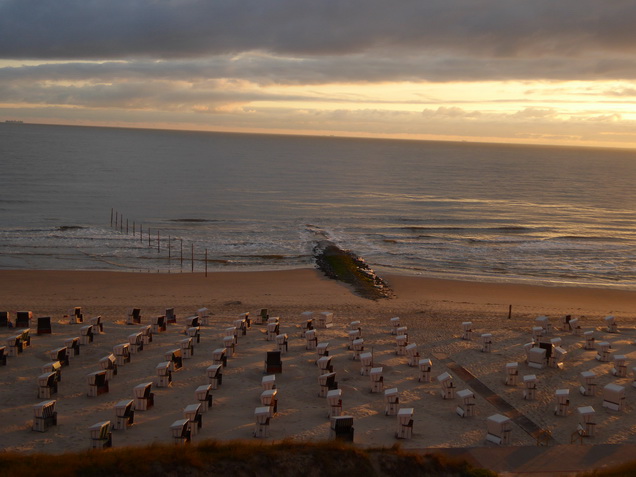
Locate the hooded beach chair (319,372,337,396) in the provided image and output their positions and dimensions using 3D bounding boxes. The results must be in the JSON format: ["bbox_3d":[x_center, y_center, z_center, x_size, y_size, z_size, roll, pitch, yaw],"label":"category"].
[{"bbox_3d":[0.845,10.850,60.033,0.950,1.570,1.170,7,9,32],"label":"hooded beach chair"}]

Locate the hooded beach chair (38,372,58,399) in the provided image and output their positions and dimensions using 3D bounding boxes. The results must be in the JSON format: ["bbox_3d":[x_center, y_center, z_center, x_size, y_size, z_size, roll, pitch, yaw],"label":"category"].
[{"bbox_3d":[-19.747,10.758,59.258,0.970,1.600,1.200,3,7,6],"label":"hooded beach chair"}]

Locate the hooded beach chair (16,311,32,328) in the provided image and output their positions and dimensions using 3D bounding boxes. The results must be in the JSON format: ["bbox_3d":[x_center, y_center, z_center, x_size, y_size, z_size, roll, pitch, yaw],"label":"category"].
[{"bbox_3d":[-29.993,8.161,82.548,1.210,1.620,0.956,3,7,2],"label":"hooded beach chair"}]

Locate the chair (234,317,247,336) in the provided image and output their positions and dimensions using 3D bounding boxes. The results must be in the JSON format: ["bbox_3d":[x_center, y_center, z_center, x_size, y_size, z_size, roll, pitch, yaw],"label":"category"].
[{"bbox_3d":[-7.682,8.883,79.979,0.950,1.600,1.200,4,8,14],"label":"chair"}]

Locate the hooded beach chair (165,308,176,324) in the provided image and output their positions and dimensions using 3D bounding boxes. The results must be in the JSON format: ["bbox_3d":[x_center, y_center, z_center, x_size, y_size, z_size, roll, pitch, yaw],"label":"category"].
[{"bbox_3d":[-16.029,8.245,87.049,1.220,1.590,0.930,-4,10,-40],"label":"hooded beach chair"}]

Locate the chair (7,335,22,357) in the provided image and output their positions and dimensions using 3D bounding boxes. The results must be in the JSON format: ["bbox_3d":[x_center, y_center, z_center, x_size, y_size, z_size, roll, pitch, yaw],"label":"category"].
[{"bbox_3d":[-26.780,9.413,71.469,1.000,1.650,1.170,3,7,6],"label":"chair"}]

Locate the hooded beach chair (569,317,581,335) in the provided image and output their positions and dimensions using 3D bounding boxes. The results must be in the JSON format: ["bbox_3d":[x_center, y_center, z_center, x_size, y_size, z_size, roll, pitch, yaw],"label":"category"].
[{"bbox_3d":[28.275,9.684,88.639,1.054,1.620,1.210,5,8,18],"label":"hooded beach chair"}]

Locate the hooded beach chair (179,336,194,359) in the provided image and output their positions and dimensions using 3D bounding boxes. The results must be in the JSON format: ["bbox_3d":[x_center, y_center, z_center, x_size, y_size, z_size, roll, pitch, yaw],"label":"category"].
[{"bbox_3d":[-10.953,9.136,67.777,0.950,1.600,1.200,3,7,5],"label":"hooded beach chair"}]

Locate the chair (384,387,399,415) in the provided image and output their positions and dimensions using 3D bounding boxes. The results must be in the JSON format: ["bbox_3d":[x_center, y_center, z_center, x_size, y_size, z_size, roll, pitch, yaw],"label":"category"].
[{"bbox_3d":[5.347,11.873,58.482,0.970,1.600,1.200,3,7,3],"label":"chair"}]

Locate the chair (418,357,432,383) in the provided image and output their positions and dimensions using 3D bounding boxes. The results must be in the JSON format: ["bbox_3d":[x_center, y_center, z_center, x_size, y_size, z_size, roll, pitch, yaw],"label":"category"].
[{"bbox_3d":[9.046,11.094,67.911,0.970,1.600,1.200,3,7,5],"label":"chair"}]

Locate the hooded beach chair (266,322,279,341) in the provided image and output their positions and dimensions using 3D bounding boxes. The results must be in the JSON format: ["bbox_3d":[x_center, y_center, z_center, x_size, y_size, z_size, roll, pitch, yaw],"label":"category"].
[{"bbox_3d":[-4.539,9.404,82.065,1.000,1.650,1.170,3,7,6],"label":"hooded beach chair"}]

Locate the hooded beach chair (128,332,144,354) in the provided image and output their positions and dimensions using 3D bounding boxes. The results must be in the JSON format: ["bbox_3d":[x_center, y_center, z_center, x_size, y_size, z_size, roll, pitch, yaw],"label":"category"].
[{"bbox_3d":[-15.893,9.150,70.861,0.920,1.570,1.170,4,7,11],"label":"hooded beach chair"}]

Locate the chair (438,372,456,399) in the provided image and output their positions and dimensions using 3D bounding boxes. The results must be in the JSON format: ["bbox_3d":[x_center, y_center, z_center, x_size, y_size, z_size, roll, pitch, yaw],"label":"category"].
[{"bbox_3d":[10.073,11.579,63.175,1.150,1.650,1.200,2,7,-4],"label":"chair"}]

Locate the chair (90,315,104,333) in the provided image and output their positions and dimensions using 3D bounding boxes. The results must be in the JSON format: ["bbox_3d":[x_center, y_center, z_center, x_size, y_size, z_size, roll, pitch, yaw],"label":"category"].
[{"bbox_3d":[-22.047,8.592,80.400,0.957,1.620,1.210,2,7,0],"label":"chair"}]

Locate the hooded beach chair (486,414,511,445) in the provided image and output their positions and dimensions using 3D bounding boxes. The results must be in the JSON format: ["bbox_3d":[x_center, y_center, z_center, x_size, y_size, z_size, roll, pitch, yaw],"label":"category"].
[{"bbox_3d":[11.948,12.593,53.365,1.000,1.650,1.170,-2,9,-32],"label":"hooded beach chair"}]

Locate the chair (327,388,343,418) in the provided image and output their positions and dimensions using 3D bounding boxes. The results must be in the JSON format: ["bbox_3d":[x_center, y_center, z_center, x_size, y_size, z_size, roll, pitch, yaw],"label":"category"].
[{"bbox_3d":[1.144,11.261,55.114,0.937,1.620,1.210,3,7,5],"label":"chair"}]

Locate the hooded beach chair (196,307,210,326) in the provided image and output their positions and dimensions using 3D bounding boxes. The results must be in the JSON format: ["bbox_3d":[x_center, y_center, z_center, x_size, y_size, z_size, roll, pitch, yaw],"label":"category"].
[{"bbox_3d":[-12.020,8.249,84.833,1.000,1.550,1.200,-1,8,-22],"label":"hooded beach chair"}]

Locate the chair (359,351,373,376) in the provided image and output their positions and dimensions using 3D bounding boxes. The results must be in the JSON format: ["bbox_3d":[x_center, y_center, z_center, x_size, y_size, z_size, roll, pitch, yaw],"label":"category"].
[{"bbox_3d":[3.826,10.084,65.133,0.950,1.600,1.200,2,7,-4],"label":"chair"}]

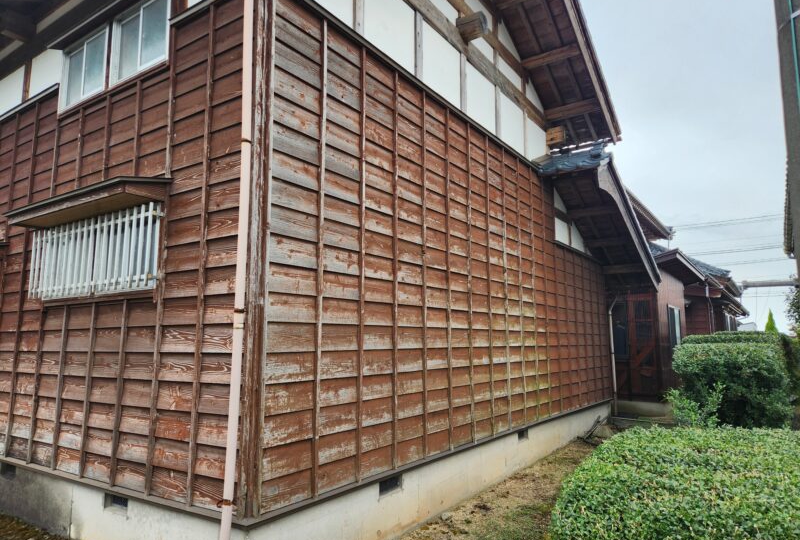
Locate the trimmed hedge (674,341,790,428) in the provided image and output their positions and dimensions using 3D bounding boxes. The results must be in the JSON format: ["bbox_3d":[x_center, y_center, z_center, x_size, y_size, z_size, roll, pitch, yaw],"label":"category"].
[{"bbox_3d":[5.404,1.932,8.723,1.560,1.450,1.400,-5,-9,34],"label":"trimmed hedge"}]

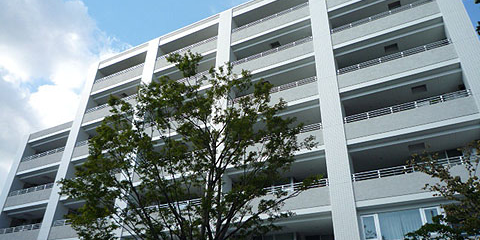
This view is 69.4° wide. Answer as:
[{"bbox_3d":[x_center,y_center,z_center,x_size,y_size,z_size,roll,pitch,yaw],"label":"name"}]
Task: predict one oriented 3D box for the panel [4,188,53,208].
[{"bbox_3d":[-16.697,6.080,27.508,5.623,0.955,0.200,-14,-34,24],"label":"panel"}]

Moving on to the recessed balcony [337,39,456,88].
[{"bbox_3d":[8.016,-2.321,17.913,5.500,1.200,1.400,-14,-33,25],"label":"recessed balcony"}]

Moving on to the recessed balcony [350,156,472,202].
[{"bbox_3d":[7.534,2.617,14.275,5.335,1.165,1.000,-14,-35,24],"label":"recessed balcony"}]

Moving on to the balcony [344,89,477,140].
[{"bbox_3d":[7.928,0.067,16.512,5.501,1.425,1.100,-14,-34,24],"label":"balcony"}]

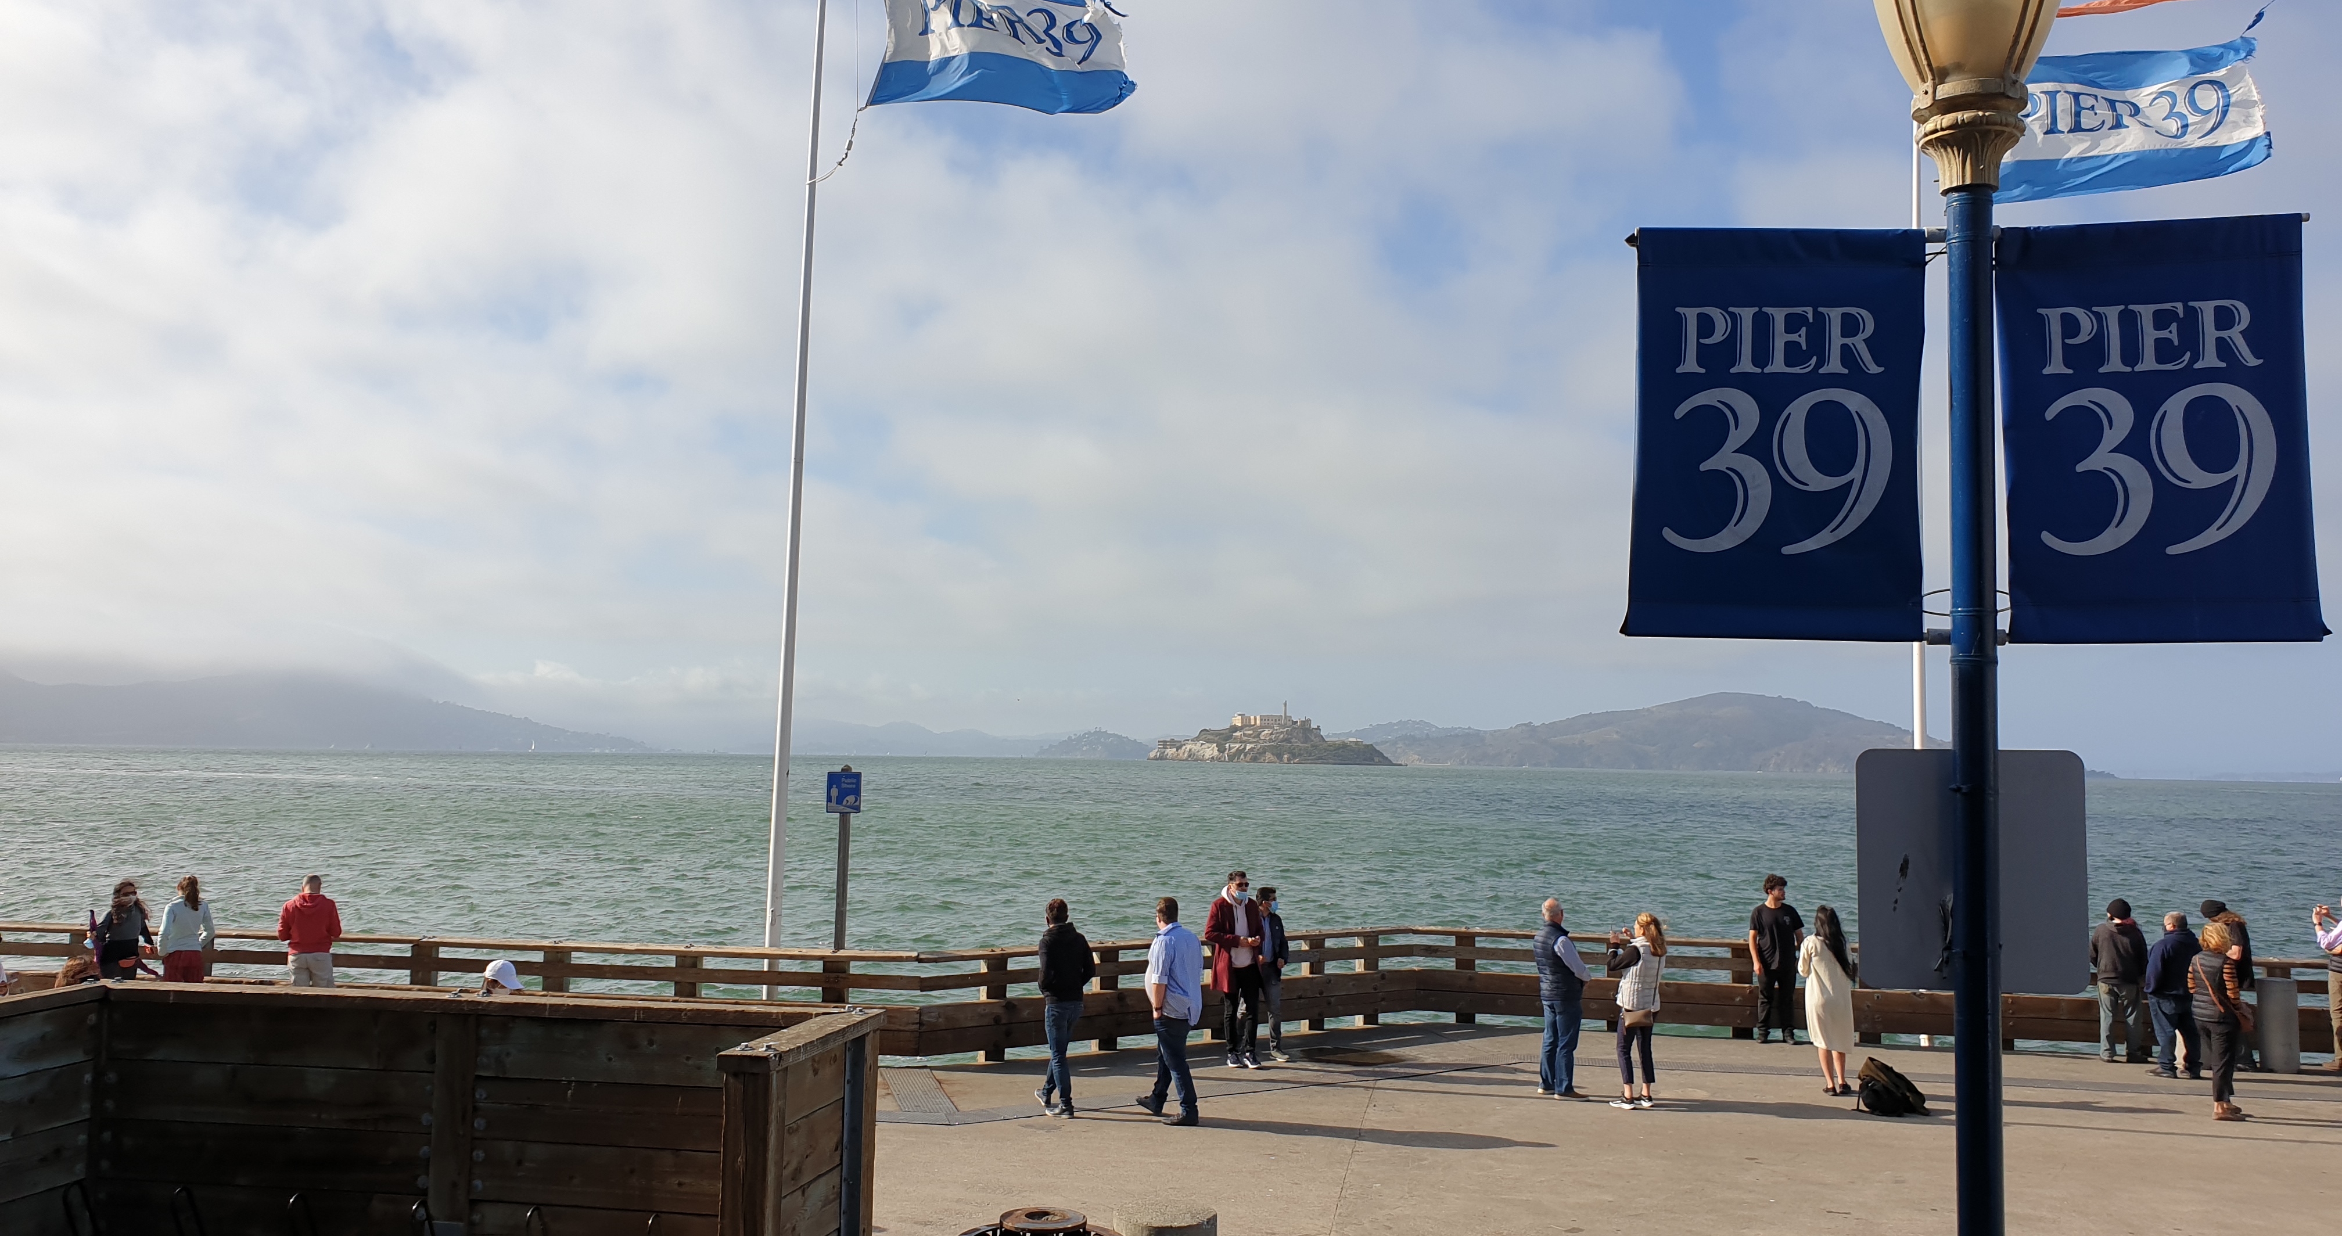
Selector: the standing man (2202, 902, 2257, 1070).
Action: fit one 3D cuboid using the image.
[{"bbox_3d":[10.861,3.740,18.033,0.520,1.700,0.450,4,-5,-30],"label":"standing man"}]

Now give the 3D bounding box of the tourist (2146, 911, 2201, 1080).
[{"bbox_3d":[9.992,3.715,17.530,0.550,1.640,0.450,3,-5,-22],"label":"tourist"}]

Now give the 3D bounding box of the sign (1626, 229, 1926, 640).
[{"bbox_3d":[1.545,-0.475,4.500,0.729,1.061,0.040,0,-5,7],"label":"sign"}]

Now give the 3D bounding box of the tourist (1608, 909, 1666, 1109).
[{"bbox_3d":[4.084,3.408,15.380,0.520,1.632,0.480,-2,-6,37],"label":"tourist"}]

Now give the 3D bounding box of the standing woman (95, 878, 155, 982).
[{"bbox_3d":[-9.703,3.249,16.235,0.550,1.620,0.360,4,-6,-36],"label":"standing woman"}]

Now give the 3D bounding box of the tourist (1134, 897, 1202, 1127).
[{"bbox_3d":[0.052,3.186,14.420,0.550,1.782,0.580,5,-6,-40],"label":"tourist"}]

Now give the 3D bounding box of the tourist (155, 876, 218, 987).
[{"bbox_3d":[-9.141,3.215,16.284,0.510,1.640,0.330,2,-5,-9],"label":"tourist"}]

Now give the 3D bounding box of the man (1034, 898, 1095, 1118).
[{"bbox_3d":[-0.892,3.255,14.792,0.520,1.750,0.450,5,-6,-40],"label":"man"}]

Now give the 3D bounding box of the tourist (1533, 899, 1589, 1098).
[{"bbox_3d":[3.506,3.382,15.785,0.370,1.708,0.480,5,-6,-40],"label":"tourist"}]

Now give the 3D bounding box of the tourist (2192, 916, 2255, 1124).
[{"bbox_3d":[9.075,3.471,15.254,0.500,1.657,0.390,-1,-5,26],"label":"tourist"}]

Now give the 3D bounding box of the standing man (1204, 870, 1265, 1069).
[{"bbox_3d":[0.624,3.430,17.152,0.550,1.830,0.450,3,-5,-25],"label":"standing man"}]

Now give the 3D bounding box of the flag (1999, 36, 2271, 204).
[{"bbox_3d":[10.713,-5.577,19.750,2.850,1.750,0.450,-1,-5,19],"label":"flag"}]

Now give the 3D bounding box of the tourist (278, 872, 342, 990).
[{"bbox_3d":[-8.040,3.244,16.331,0.550,1.701,0.360,2,-5,-18],"label":"tourist"}]

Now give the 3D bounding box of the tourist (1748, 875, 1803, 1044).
[{"bbox_3d":[6.603,3.721,19.206,0.520,1.780,0.360,0,-5,9],"label":"tourist"}]

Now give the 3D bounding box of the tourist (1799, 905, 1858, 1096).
[{"bbox_3d":[6.005,3.478,16.131,0.500,1.671,0.380,3,-5,-17],"label":"tourist"}]

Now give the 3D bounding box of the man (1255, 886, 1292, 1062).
[{"bbox_3d":[1.014,3.499,17.381,0.520,1.669,0.380,3,-5,-20],"label":"man"}]

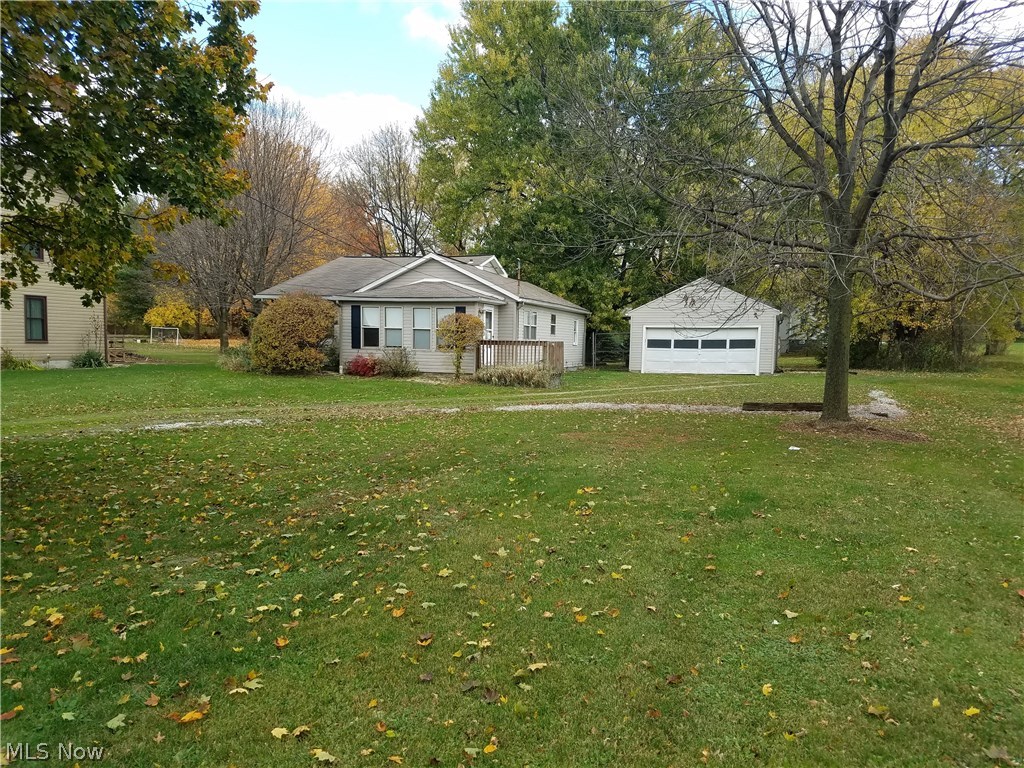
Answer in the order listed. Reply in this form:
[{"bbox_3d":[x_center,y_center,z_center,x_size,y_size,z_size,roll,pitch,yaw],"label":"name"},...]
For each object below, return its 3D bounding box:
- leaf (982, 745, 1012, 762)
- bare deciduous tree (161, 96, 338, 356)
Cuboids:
[{"bbox_3d":[1.784,1.357,2.825,0.105,0.025,0.105,3,4,32],"label":"leaf"},{"bbox_3d":[-16.632,-9.861,48.000,11.000,15.500,11.000,0,3,-19],"label":"bare deciduous tree"}]

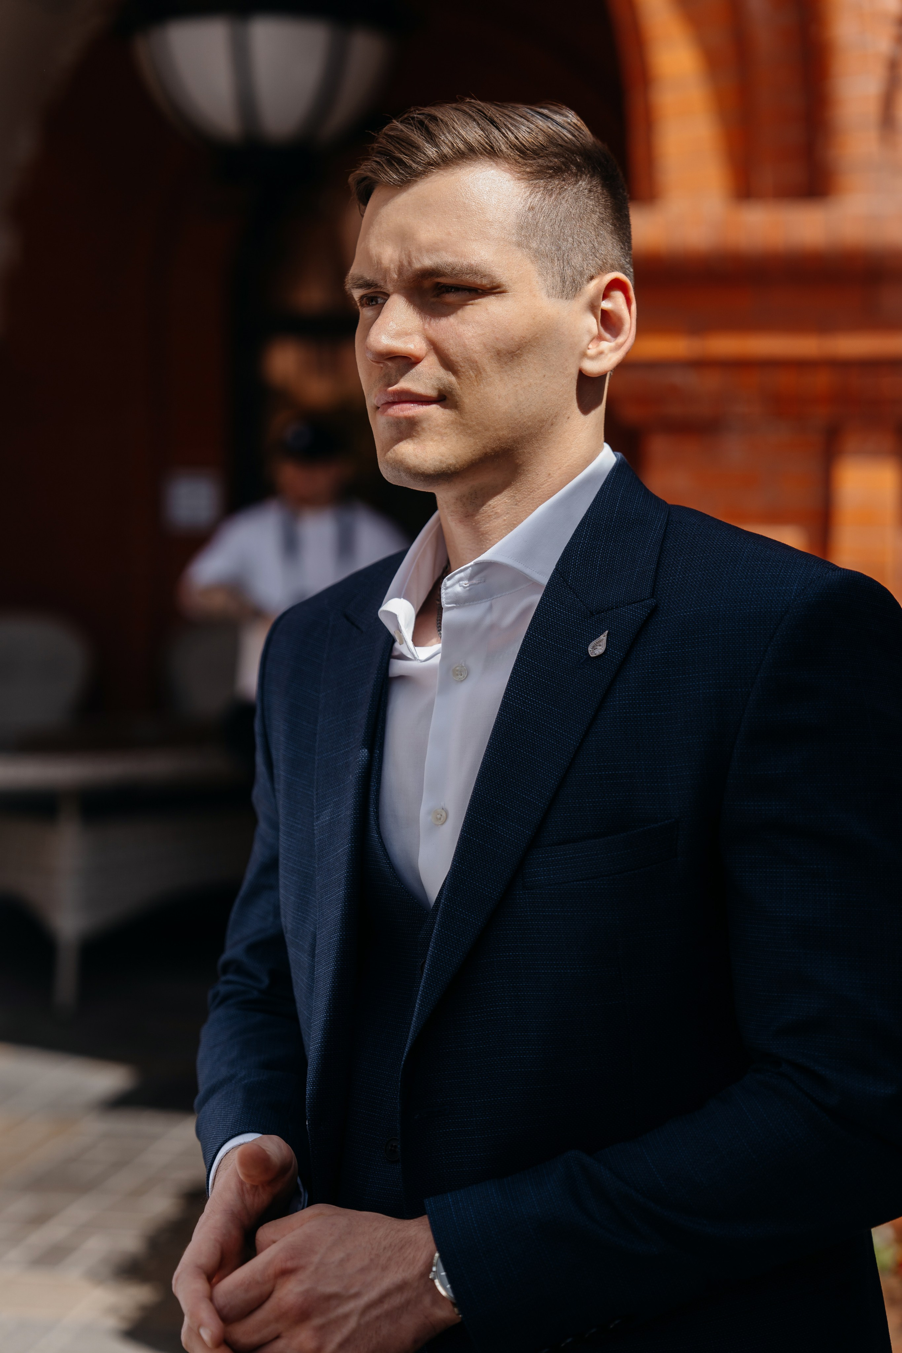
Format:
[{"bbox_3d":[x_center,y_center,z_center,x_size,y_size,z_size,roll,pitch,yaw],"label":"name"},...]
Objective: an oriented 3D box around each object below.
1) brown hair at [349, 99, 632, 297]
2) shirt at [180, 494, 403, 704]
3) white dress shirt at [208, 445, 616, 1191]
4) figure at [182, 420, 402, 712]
[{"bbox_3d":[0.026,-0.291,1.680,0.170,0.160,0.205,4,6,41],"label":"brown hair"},{"bbox_3d":[-0.430,-0.235,8.000,0.660,0.620,0.330,0,4,3],"label":"shirt"},{"bbox_3d":[0.022,0.200,1.700,0.520,0.700,0.340,3,5,38],"label":"white dress shirt"},{"bbox_3d":[-0.430,0.110,8.020,0.700,1.770,0.420,0,4,3],"label":"figure"}]

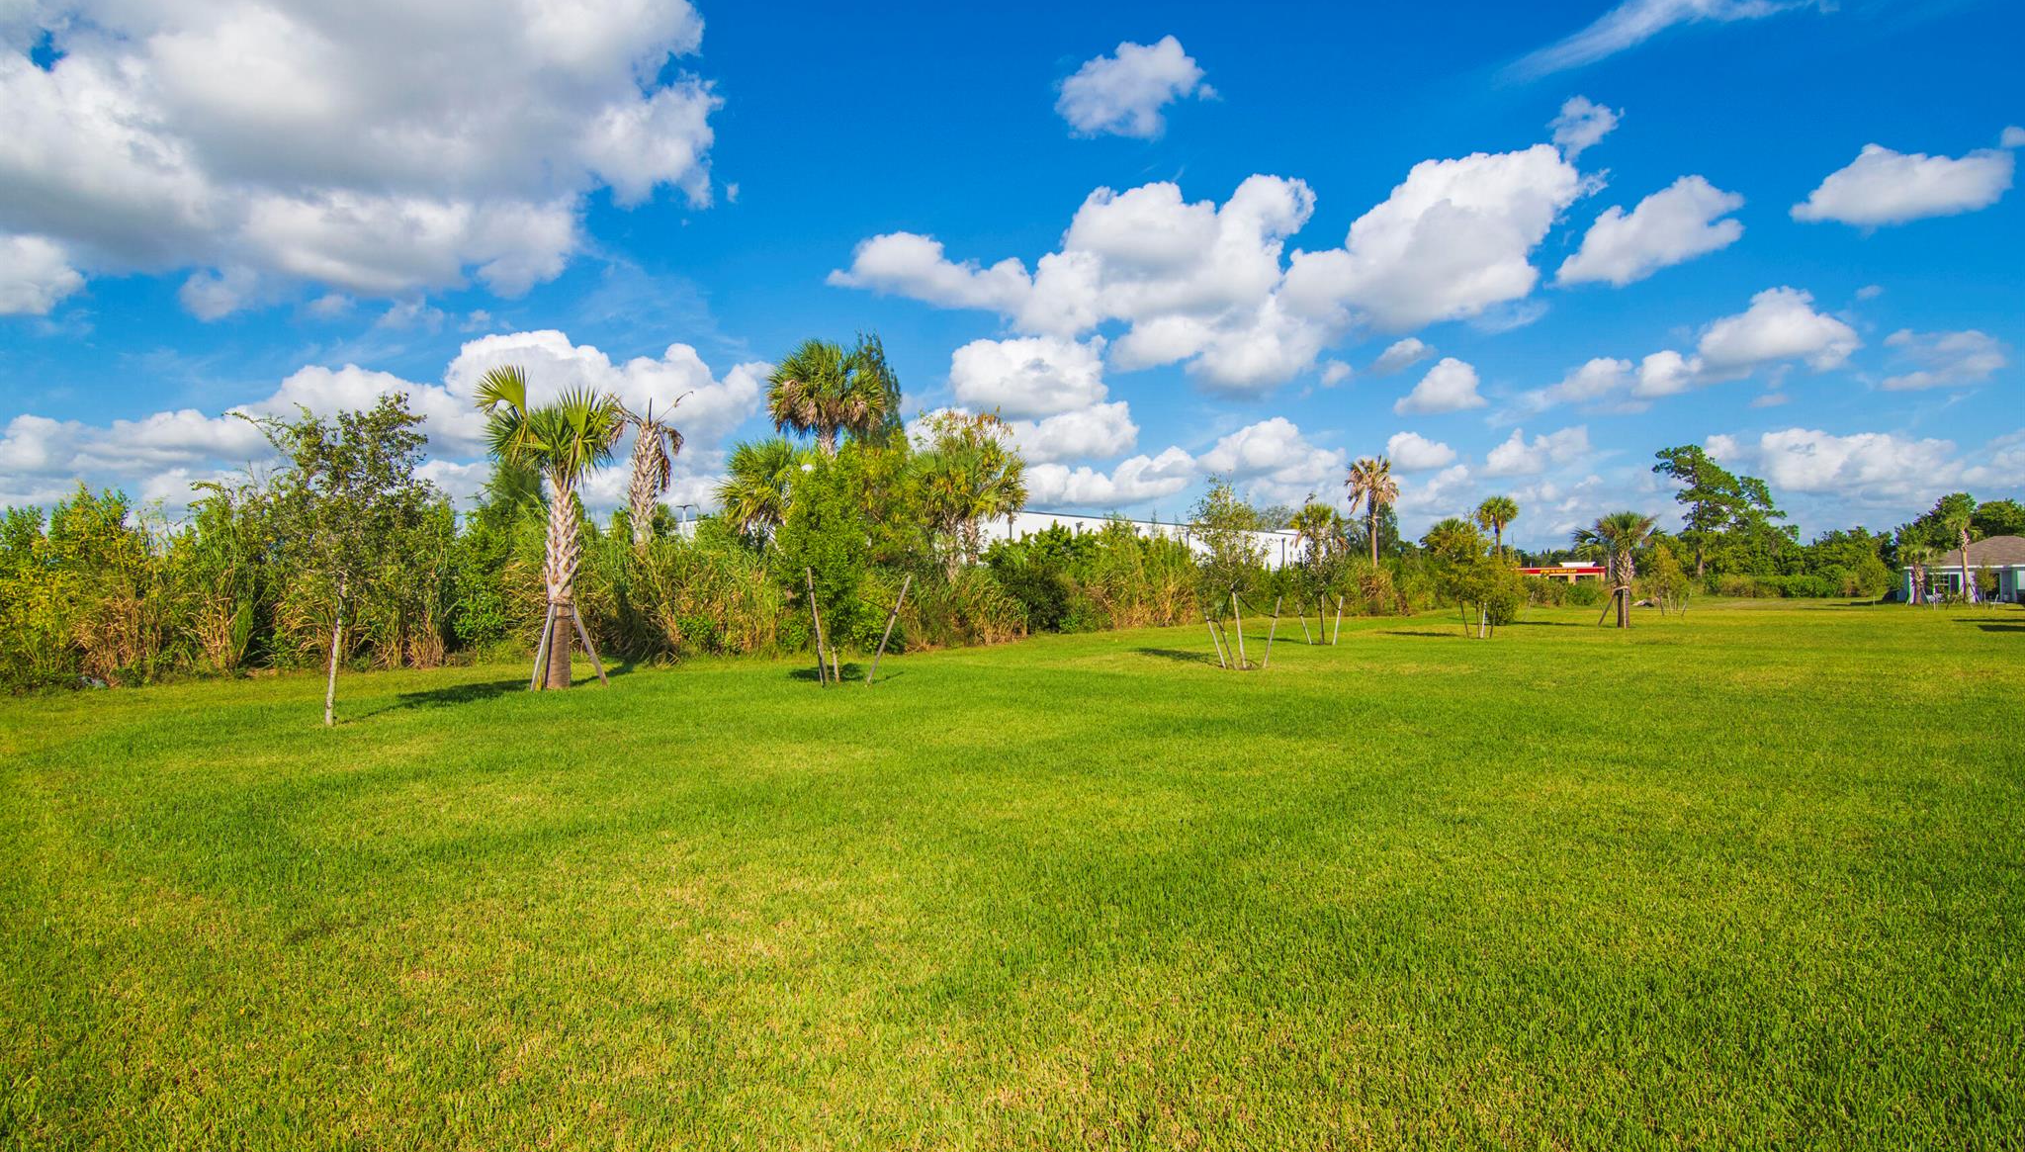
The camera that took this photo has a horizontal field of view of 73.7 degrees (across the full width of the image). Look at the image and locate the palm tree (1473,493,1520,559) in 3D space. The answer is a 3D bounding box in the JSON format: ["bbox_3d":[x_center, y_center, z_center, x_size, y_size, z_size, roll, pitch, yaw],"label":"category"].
[{"bbox_3d":[30.490,-1.570,85.000,2.600,7.120,2.600,0,0,0],"label":"palm tree"}]

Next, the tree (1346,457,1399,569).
[{"bbox_3d":[18.400,-2.120,69.000,2.700,8.050,2.700,0,0,0],"label":"tree"}]

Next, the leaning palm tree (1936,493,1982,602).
[{"bbox_3d":[60.930,-1.630,87.000,2.400,6.930,2.400,0,0,0],"label":"leaning palm tree"}]

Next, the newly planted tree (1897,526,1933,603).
[{"bbox_3d":[58.130,-0.690,87.000,2.100,5.150,2.100,0,0,0],"label":"newly planted tree"}]

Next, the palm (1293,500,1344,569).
[{"bbox_3d":[14.740,-0.880,65.000,2.500,5.560,2.500,0,0,0],"label":"palm"}]

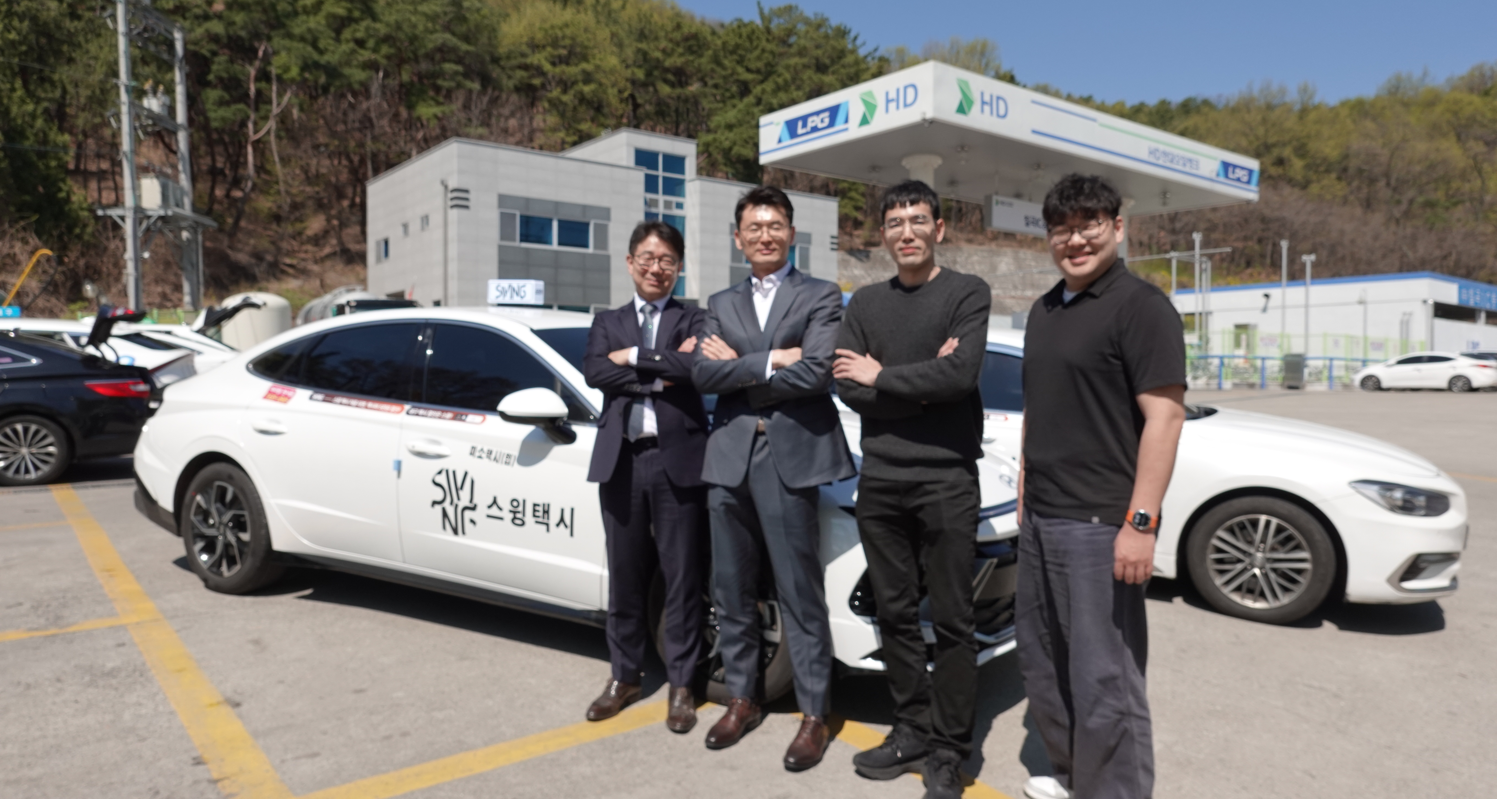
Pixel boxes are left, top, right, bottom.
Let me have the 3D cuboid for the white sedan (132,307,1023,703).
[{"bbox_3d":[-0.967,0.267,4.999,4.900,1.450,1.860,3,4,29],"label":"white sedan"}]

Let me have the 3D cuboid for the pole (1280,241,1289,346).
[{"bbox_3d":[22.000,-3.800,41.000,0.280,5.500,0.280,0,2,0],"label":"pole"}]

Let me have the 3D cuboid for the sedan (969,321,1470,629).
[{"bbox_3d":[1.810,0.310,6.660,4.930,1.470,1.865,4,3,30],"label":"sedan"}]

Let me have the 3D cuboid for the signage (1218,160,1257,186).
[{"bbox_3d":[11.340,-5.230,23.100,2.050,0.420,0.080,-1,2,-38],"label":"signage"}]

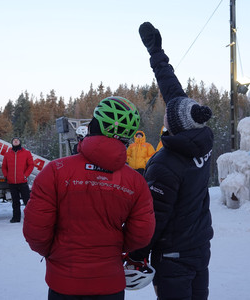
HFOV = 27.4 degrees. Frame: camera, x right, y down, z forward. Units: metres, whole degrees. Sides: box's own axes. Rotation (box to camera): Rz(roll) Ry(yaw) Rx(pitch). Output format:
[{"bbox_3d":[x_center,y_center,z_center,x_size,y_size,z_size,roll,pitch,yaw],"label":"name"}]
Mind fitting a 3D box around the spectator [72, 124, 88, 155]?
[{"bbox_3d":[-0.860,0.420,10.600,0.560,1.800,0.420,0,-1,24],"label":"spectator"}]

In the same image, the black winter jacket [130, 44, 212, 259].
[{"bbox_3d":[0.300,0.000,3.150,0.520,1.270,0.560,-1,-1,45],"label":"black winter jacket"}]

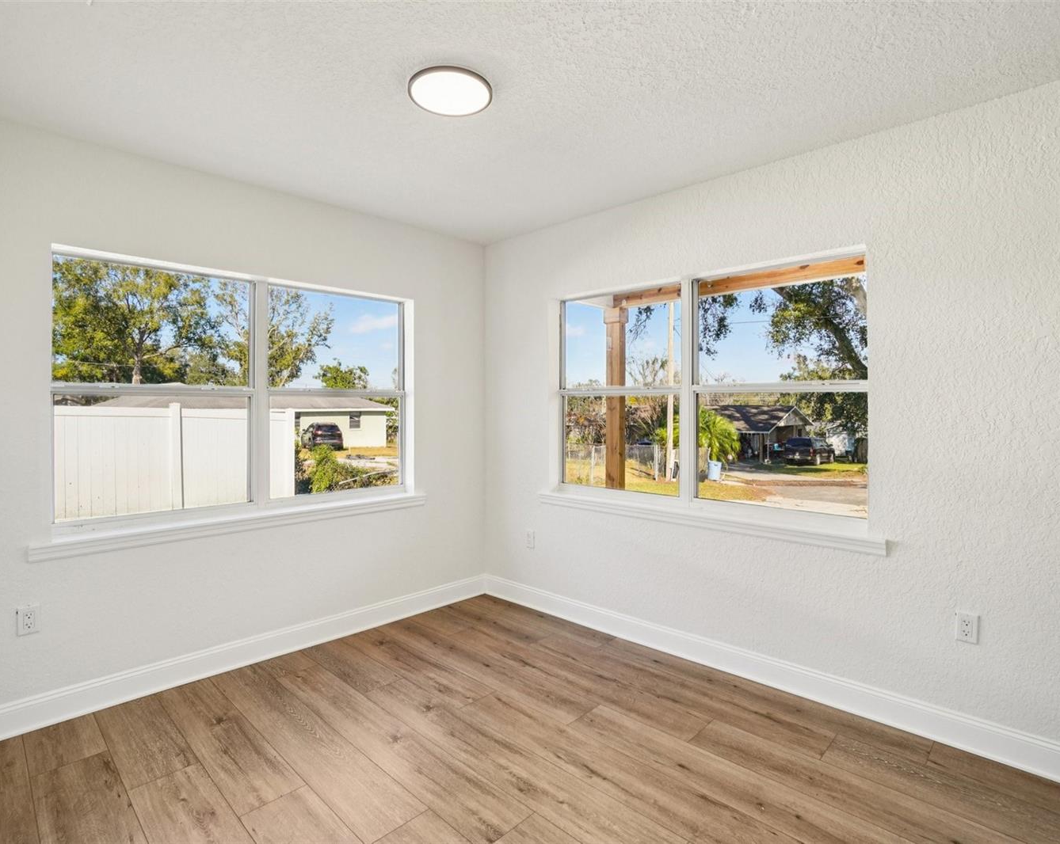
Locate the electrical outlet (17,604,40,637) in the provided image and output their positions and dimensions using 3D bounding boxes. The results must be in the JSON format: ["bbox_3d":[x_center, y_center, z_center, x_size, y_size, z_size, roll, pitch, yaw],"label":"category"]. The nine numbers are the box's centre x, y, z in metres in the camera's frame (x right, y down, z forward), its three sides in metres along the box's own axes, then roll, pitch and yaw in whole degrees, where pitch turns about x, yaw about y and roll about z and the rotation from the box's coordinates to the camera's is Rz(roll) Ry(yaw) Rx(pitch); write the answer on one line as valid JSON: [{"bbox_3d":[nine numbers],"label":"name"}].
[{"bbox_3d":[-2.077,0.823,2.186,0.070,0.114,0.009,-2,2,-43],"label":"electrical outlet"}]

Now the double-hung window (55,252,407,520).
[{"bbox_3d":[-1.456,-0.148,2.893,1.723,1.219,0.092,-2,2,-43],"label":"double-hung window"}]

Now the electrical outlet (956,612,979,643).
[{"bbox_3d":[1.693,0.800,2.044,0.070,0.114,0.009,1,2,41],"label":"electrical outlet"}]

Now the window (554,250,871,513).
[{"bbox_3d":[0.850,-0.156,2.913,1.724,1.214,0.092,1,2,41],"label":"window"}]

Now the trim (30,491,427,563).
[{"bbox_3d":[-1.408,0.518,2.842,1.872,0.082,0.138,-2,2,-43],"label":"trim"}]

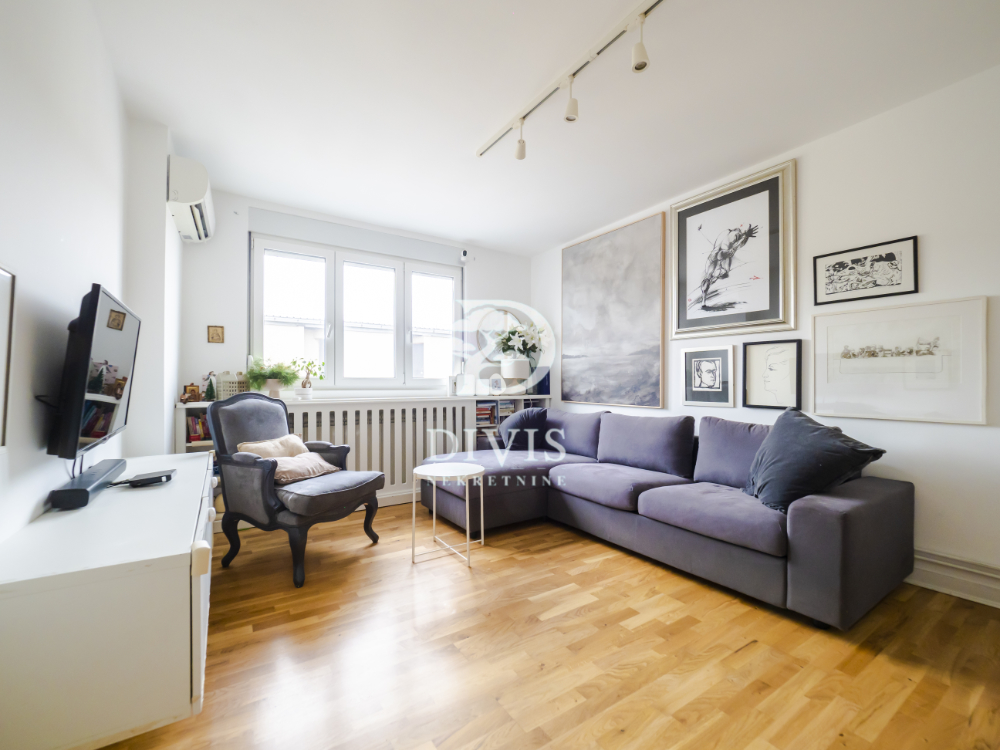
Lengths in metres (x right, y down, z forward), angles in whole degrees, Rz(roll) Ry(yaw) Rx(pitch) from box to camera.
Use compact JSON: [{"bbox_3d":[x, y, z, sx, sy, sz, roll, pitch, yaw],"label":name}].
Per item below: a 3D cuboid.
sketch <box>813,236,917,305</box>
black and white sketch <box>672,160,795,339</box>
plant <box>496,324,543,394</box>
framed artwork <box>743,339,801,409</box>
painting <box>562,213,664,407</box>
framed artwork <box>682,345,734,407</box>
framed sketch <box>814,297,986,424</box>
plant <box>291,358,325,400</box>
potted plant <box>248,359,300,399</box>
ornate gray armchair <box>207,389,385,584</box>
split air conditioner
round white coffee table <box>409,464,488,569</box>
[{"bbox_3d":[2.081,-0.580,2.322,0.025,0.302,0.449,1,-1,-35],"label":"sketch"},{"bbox_3d":[1.641,-0.822,2.929,0.045,1.082,0.840,1,-1,-35],"label":"black and white sketch"},{"bbox_3d":[0.218,-0.166,4.532,0.460,0.750,0.440,0,-1,0],"label":"plant"},{"bbox_3d":[1.808,0.003,2.697,0.025,0.446,0.340,1,-1,-35],"label":"framed artwork"},{"bbox_3d":[1.013,-0.527,3.814,0.040,1.610,1.164,1,-1,-35],"label":"painting"},{"bbox_3d":[1.563,0.015,3.042,0.025,0.440,0.375,1,-1,-35],"label":"framed artwork"},{"bbox_3d":[2.142,-0.063,2.224,0.030,0.614,0.685,1,-1,-35],"label":"framed sketch"},{"bbox_3d":[-1.511,0.032,3.183,0.256,0.331,0.240,1,-1,-30],"label":"plant"},{"bbox_3d":[-1.736,0.030,3.086,0.369,0.313,0.345,1,-1,-30],"label":"potted plant"},{"bbox_3d":[-1.234,0.604,2.500,0.805,0.975,0.680,0,-1,22],"label":"ornate gray armchair"},{"bbox_3d":[-2.049,-1.127,2.712,0.204,0.282,0.805,1,-1,-34],"label":"split air conditioner"},{"bbox_3d":[-0.313,0.855,2.540,0.465,0.528,0.465,0,-1,0],"label":"round white coffee table"}]

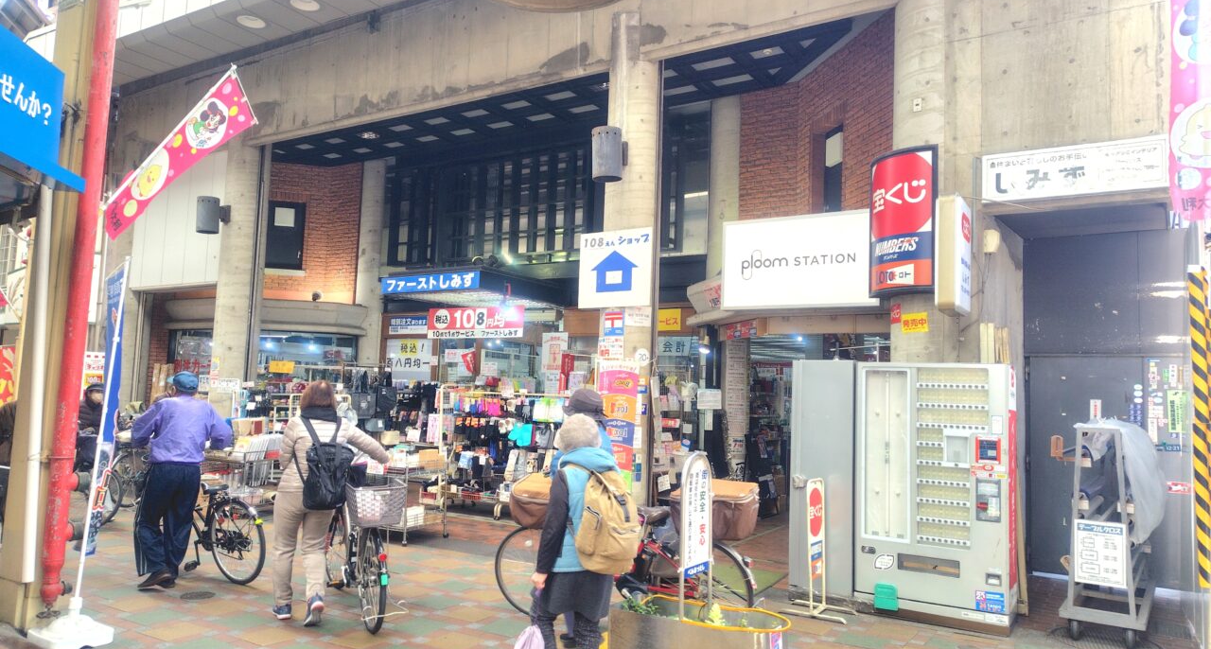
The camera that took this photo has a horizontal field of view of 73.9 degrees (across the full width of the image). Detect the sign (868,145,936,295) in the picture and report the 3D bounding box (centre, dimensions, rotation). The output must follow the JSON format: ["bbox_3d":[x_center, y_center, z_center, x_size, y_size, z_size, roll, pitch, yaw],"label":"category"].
[{"bbox_3d":[2.480,-0.861,6.750,0.250,1.170,0.620,6,-6,-39],"label":"sign"}]

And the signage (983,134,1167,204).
[{"bbox_3d":[3.619,-1.188,6.272,1.220,0.390,0.100,-1,-6,31],"label":"signage"}]

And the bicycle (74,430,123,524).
[{"bbox_3d":[-5.736,1.552,8.402,1.700,1.040,0.560,-1,-6,27],"label":"bicycle"}]

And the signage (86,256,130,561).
[{"bbox_3d":[-3.207,0.510,5.171,0.200,1.850,0.580,4,-6,-22],"label":"signage"}]

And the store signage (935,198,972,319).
[{"bbox_3d":[2.729,-0.523,6.312,0.160,0.830,0.550,-1,-6,32],"label":"store signage"}]

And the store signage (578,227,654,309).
[{"bbox_3d":[0.104,-0.563,7.994,0.840,0.770,0.080,-1,-6,32],"label":"store signage"}]

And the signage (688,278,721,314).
[{"bbox_3d":[1.133,-0.338,9.189,0.220,0.380,0.850,3,-5,-14],"label":"signage"}]

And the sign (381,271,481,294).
[{"bbox_3d":[-2.084,-0.491,9.614,1.580,0.210,0.100,-1,-6,32],"label":"sign"}]

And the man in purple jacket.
[{"bbox_3d":[-3.194,1.162,6.096,0.660,1.590,0.550,7,-7,-44],"label":"man in purple jacket"}]

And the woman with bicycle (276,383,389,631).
[{"bbox_3d":[-1.867,1.189,5.477,0.700,1.570,0.520,4,-5,-25],"label":"woman with bicycle"}]

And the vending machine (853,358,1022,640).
[{"bbox_3d":[2.477,1.232,6.029,1.030,1.820,0.640,-1,-6,31],"label":"vending machine"}]

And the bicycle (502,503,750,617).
[{"bbox_3d":[0.105,1.542,5.355,1.780,1.000,0.520,0,-5,20],"label":"bicycle"}]

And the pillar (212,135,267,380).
[{"bbox_3d":[-5.424,-0.276,11.827,0.520,5.250,0.520,-1,-6,32],"label":"pillar"}]

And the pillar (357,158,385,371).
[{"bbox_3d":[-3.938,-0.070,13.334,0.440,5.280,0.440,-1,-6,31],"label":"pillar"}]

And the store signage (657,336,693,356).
[{"bbox_3d":[0.849,0.266,9.822,0.460,0.240,0.040,-1,-6,32],"label":"store signage"}]

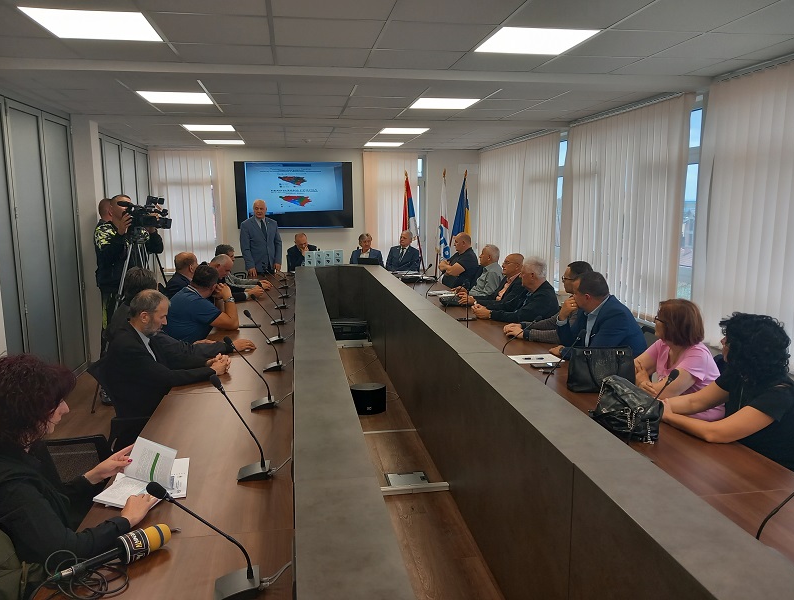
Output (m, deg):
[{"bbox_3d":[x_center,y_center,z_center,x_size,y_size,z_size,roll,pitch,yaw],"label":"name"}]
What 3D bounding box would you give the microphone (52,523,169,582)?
[{"bbox_3d":[-0.756,0.682,1.688,0.285,0.078,0.078,-13,15,-37],"label":"microphone"}]

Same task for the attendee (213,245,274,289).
[{"bbox_3d":[-1.849,-0.016,7.327,0.760,1.260,0.540,-3,9,-15],"label":"attendee"}]

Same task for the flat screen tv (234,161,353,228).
[{"bbox_3d":[-1.710,-1.751,10.510,1.930,1.100,0.070,-2,9,-9],"label":"flat screen tv"}]

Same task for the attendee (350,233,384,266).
[{"bbox_3d":[-0.448,-0.336,9.302,0.530,1.310,0.800,-1,9,-3],"label":"attendee"}]

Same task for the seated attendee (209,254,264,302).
[{"bbox_3d":[-1.857,0.121,6.608,0.830,1.240,0.520,-2,9,-9],"label":"seated attendee"}]

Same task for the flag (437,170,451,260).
[{"bbox_3d":[0.836,-1.524,11.072,0.260,1.580,0.180,-2,9,-9],"label":"flag"}]

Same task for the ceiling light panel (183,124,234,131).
[{"bbox_3d":[-2.283,-2.094,7.610,0.590,0.040,0.590,-2,9,-9],"label":"ceiling light panel"}]

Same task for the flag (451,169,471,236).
[{"bbox_3d":[1.152,-1.573,11.116,0.380,1.500,0.200,-2,9,-9],"label":"flag"}]

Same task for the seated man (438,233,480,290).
[{"bbox_3d":[0.720,-0.155,7.776,0.740,1.370,0.540,-1,9,-6],"label":"seated man"}]

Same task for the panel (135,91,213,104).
[{"bbox_3d":[-2.087,-1.916,5.911,0.600,0.040,0.600,-2,9,-9],"label":"panel"}]

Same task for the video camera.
[{"bbox_3d":[-2.107,-0.721,5.231,0.420,0.280,0.200,-2,9,-14],"label":"video camera"}]

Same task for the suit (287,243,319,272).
[{"bbox_3d":[-1.391,-0.520,9.144,0.520,0.680,0.450,-2,9,-9],"label":"suit"}]

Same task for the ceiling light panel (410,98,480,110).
[{"bbox_3d":[0.438,-1.844,5.858,0.590,0.040,0.590,-2,9,-9],"label":"ceiling light panel"}]

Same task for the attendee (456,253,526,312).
[{"bbox_3d":[0.964,0.197,5.724,0.800,1.270,0.550,-1,9,-6],"label":"attendee"}]

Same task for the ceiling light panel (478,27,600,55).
[{"bbox_3d":[0.802,-1.511,3.649,0.590,0.040,0.590,-2,9,-9],"label":"ceiling light panel"}]

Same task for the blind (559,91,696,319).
[{"bbox_3d":[2.171,-0.880,6.322,0.110,1.980,2.360,-2,9,-9],"label":"blind"}]

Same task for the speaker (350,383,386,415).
[{"bbox_3d":[-0.235,0.824,5.196,0.300,0.200,0.200,-2,9,-9],"label":"speaker"}]

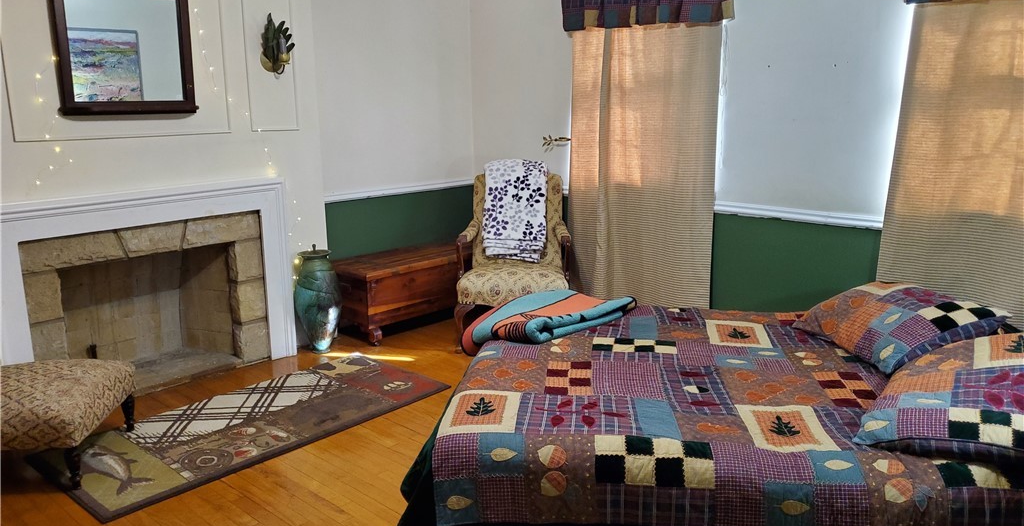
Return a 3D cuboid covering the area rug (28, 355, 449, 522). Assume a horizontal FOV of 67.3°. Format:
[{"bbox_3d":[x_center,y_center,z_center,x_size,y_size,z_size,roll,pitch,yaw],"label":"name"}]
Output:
[{"bbox_3d":[-1.111,0.680,3.398,0.747,0.012,1.617,11,17,40],"label":"area rug"}]

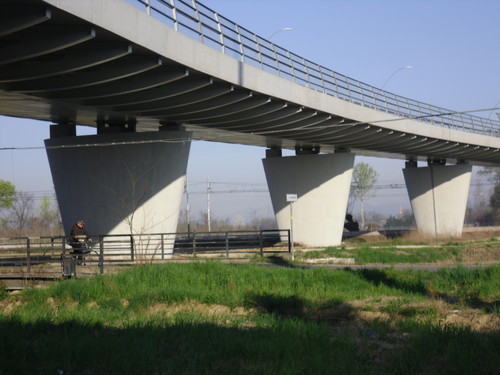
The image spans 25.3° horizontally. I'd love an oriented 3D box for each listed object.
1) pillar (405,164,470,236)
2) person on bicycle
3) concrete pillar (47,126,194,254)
[{"bbox_3d":[17.922,1.439,105.736,6.850,6.630,2.000,-3,-2,30],"label":"pillar"},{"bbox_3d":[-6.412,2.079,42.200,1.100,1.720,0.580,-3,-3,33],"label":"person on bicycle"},{"bbox_3d":[-5.761,0.477,49.118,6.850,5.480,2.000,-2,-2,15],"label":"concrete pillar"}]

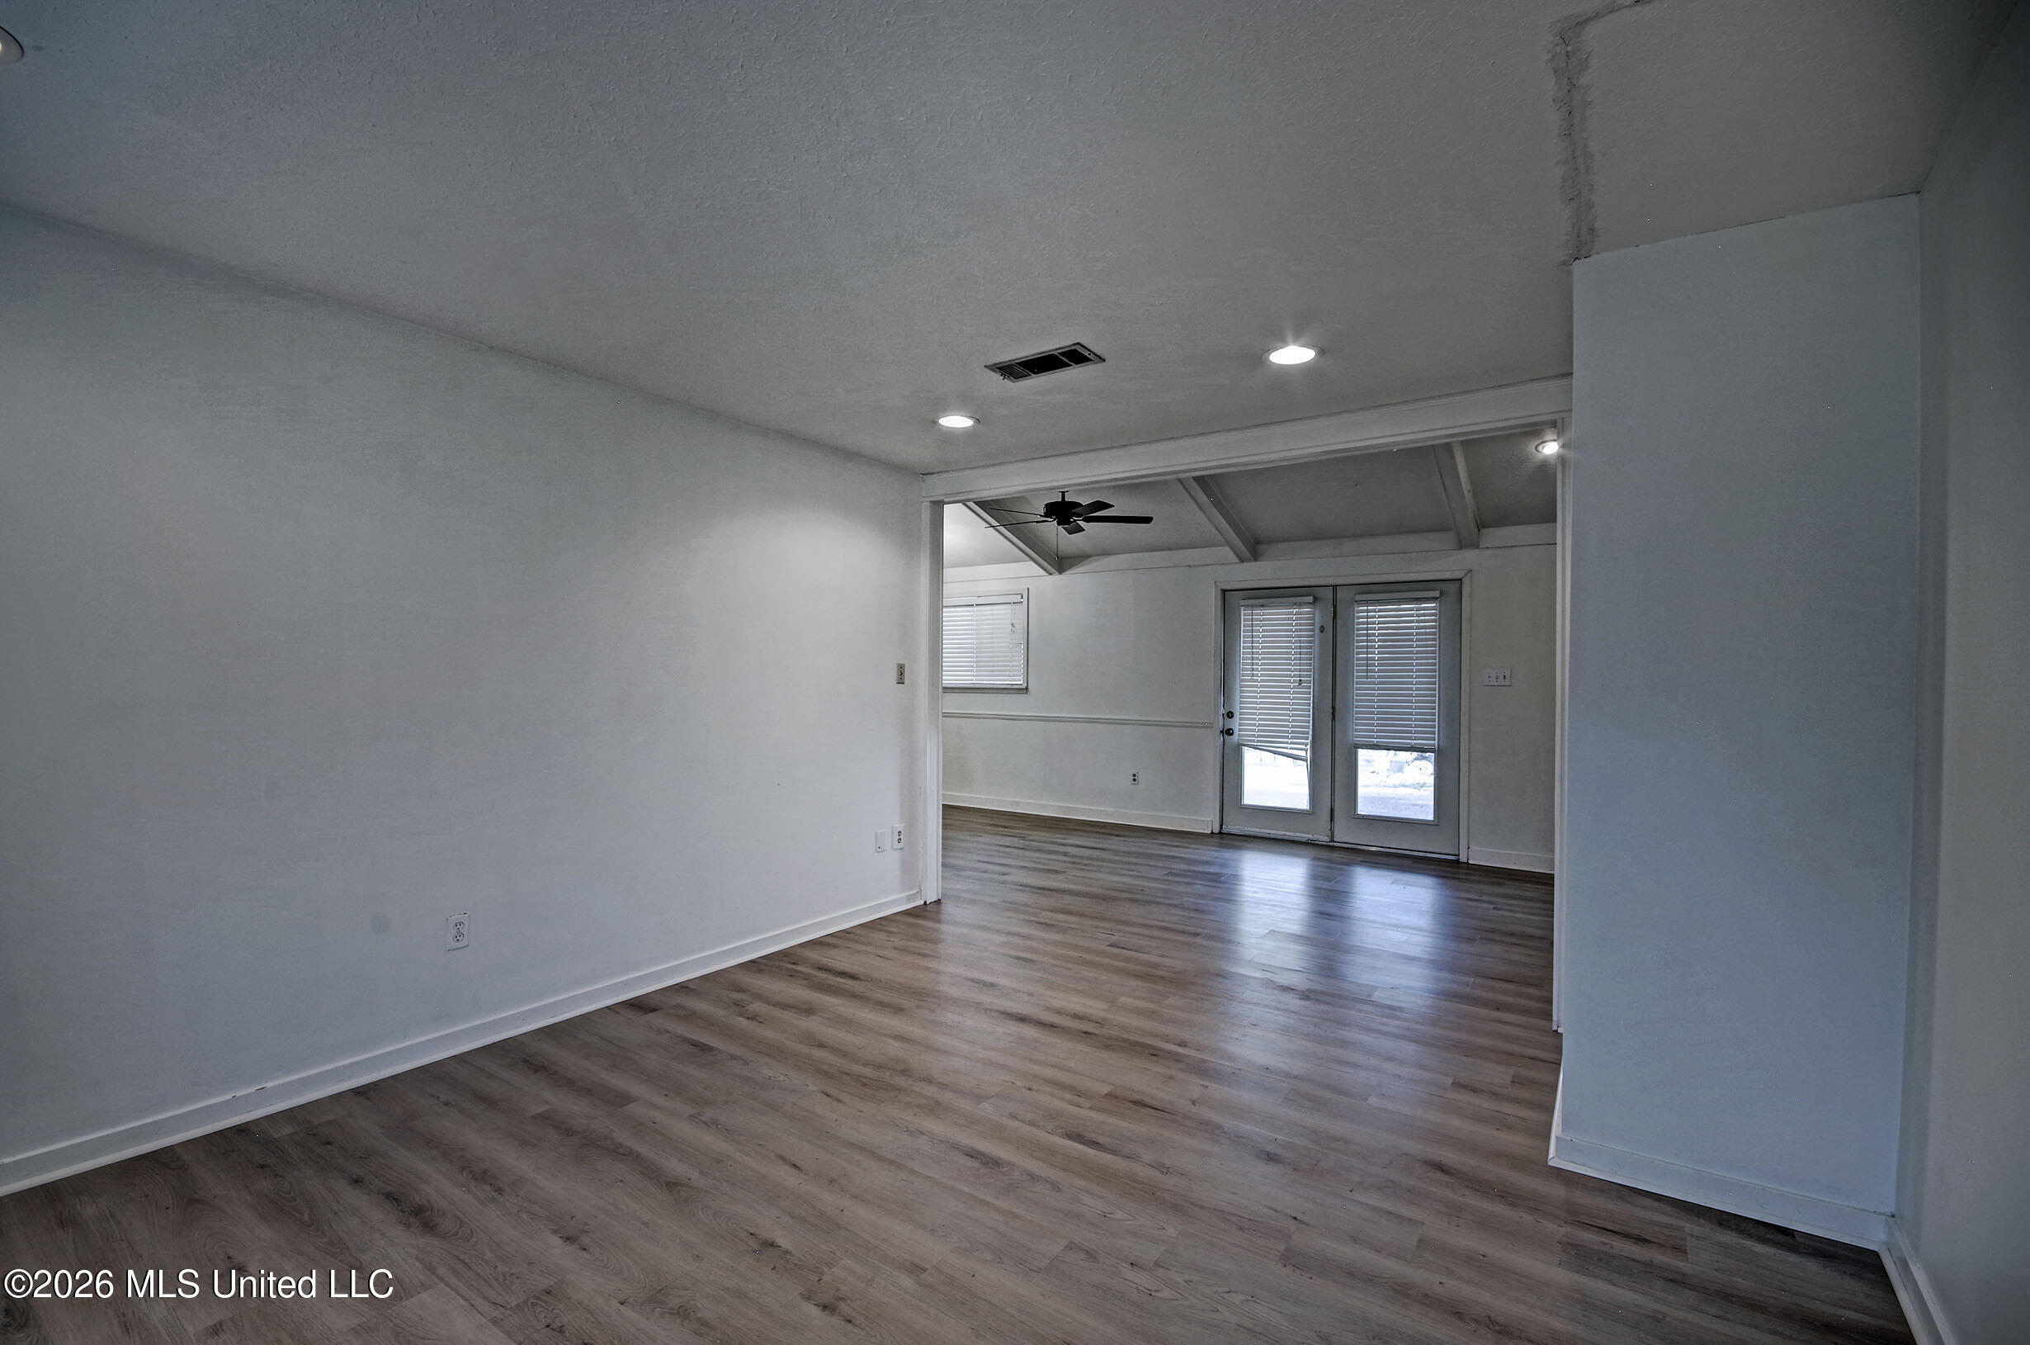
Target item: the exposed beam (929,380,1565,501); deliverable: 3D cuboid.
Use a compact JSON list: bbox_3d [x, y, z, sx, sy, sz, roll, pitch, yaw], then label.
[{"bbox_3d":[0.825,-1.031,4.038,3.095,0.165,0.140,1,0,33],"label":"exposed beam"}]

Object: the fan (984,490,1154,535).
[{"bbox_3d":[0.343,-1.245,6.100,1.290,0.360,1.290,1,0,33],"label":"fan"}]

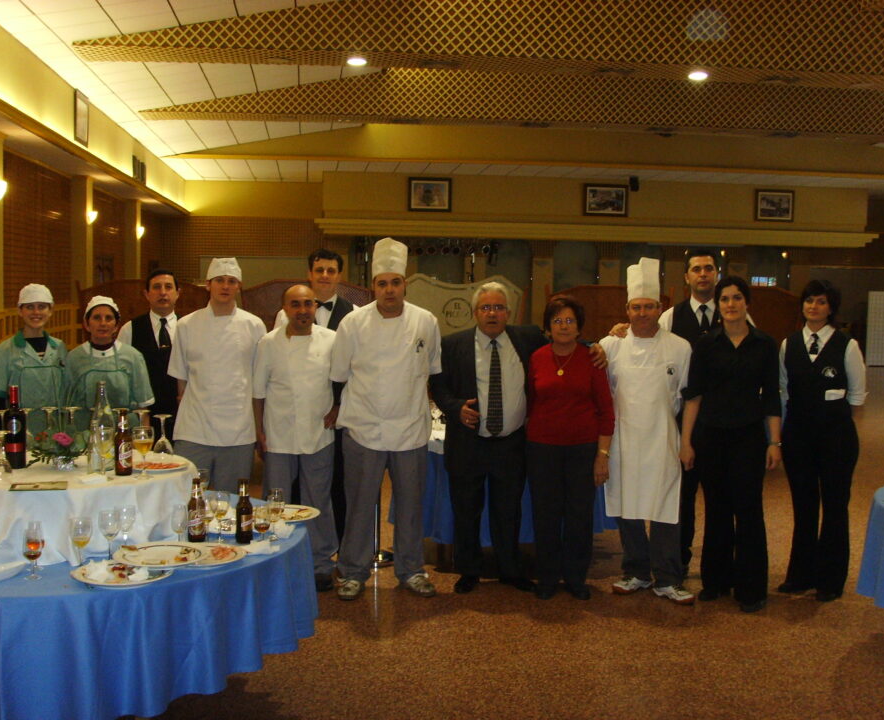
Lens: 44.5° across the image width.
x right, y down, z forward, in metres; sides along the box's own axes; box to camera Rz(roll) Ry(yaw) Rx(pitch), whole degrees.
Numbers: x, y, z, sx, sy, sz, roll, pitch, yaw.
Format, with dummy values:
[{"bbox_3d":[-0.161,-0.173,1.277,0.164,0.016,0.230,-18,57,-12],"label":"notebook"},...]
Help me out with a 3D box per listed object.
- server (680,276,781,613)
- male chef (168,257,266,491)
[{"bbox_3d":[1.525,0.423,5.735,0.530,1.735,0.360,2,4,13],"label":"server"},{"bbox_3d":[-1.232,0.302,5.962,0.530,1.730,0.320,0,5,-16],"label":"male chef"}]

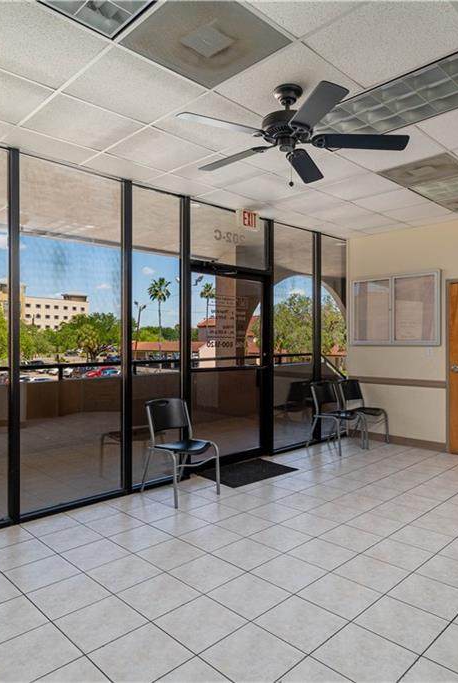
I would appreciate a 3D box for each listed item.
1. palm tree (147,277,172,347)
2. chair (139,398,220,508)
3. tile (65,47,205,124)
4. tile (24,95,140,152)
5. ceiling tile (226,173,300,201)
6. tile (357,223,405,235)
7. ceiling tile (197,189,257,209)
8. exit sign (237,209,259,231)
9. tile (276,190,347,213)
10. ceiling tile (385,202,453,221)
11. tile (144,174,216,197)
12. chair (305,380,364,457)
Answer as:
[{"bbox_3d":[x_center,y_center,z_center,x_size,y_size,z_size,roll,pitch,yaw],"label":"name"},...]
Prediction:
[{"bbox_3d":[-10.384,-2.416,68.000,3.300,14.443,3.300,0,0,0],"label":"palm tree"},{"bbox_3d":[-0.436,0.931,3.986,0.485,0.805,0.565,0,0,-44],"label":"chair"},{"bbox_3d":[-0.537,-1.442,2.589,0.606,0.020,0.606,0,0,-44],"label":"tile"},{"bbox_3d":[-0.960,-1.429,3.008,0.605,0.020,0.605,0,0,-44],"label":"tile"},{"bbox_3d":[0.366,-1.443,4.282,0.605,0.020,0.605,0,0,-44],"label":"ceiling tile"},{"bbox_3d":[1.977,-1.452,5.875,0.338,0.020,0.606,0,0,-44],"label":"tile"},{"bbox_3d":[0.014,-1.449,4.645,0.605,0.020,0.400,0,0,-44],"label":"ceiling tile"},{"bbox_3d":[0.220,-1.350,5.066,0.310,0.195,0.055,-1,1,-44],"label":"exit sign"},{"bbox_3d":[0.825,-1.460,4.736,0.617,0.025,0.610,-1,1,-44],"label":"tile"},{"bbox_3d":[2.138,-1.465,5.151,0.617,0.025,0.610,-1,1,-44],"label":"ceiling tile"},{"bbox_3d":[-0.411,-1.447,4.230,0.606,0.020,0.329,0,0,-44],"label":"tile"},{"bbox_3d":[1.289,0.929,5.637,0.485,0.805,0.565,0,0,-44],"label":"chair"}]

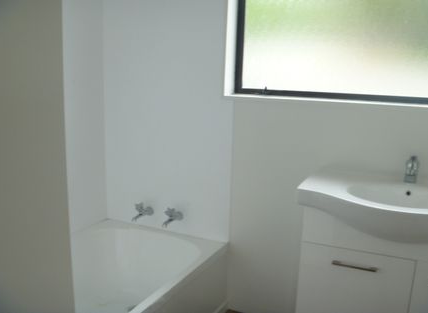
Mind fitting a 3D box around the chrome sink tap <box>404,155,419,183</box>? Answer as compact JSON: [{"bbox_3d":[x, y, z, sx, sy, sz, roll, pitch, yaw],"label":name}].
[{"bbox_3d":[0.791,0.049,1.826,0.048,0.114,0.130,7,12,25],"label":"chrome sink tap"}]

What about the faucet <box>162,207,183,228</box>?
[{"bbox_3d":[-0.218,0.315,2.411,0.057,0.094,0.152,7,12,25],"label":"faucet"}]

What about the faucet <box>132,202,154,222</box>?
[{"bbox_3d":[-0.391,0.297,2.492,0.057,0.094,0.152,7,12,25],"label":"faucet"}]

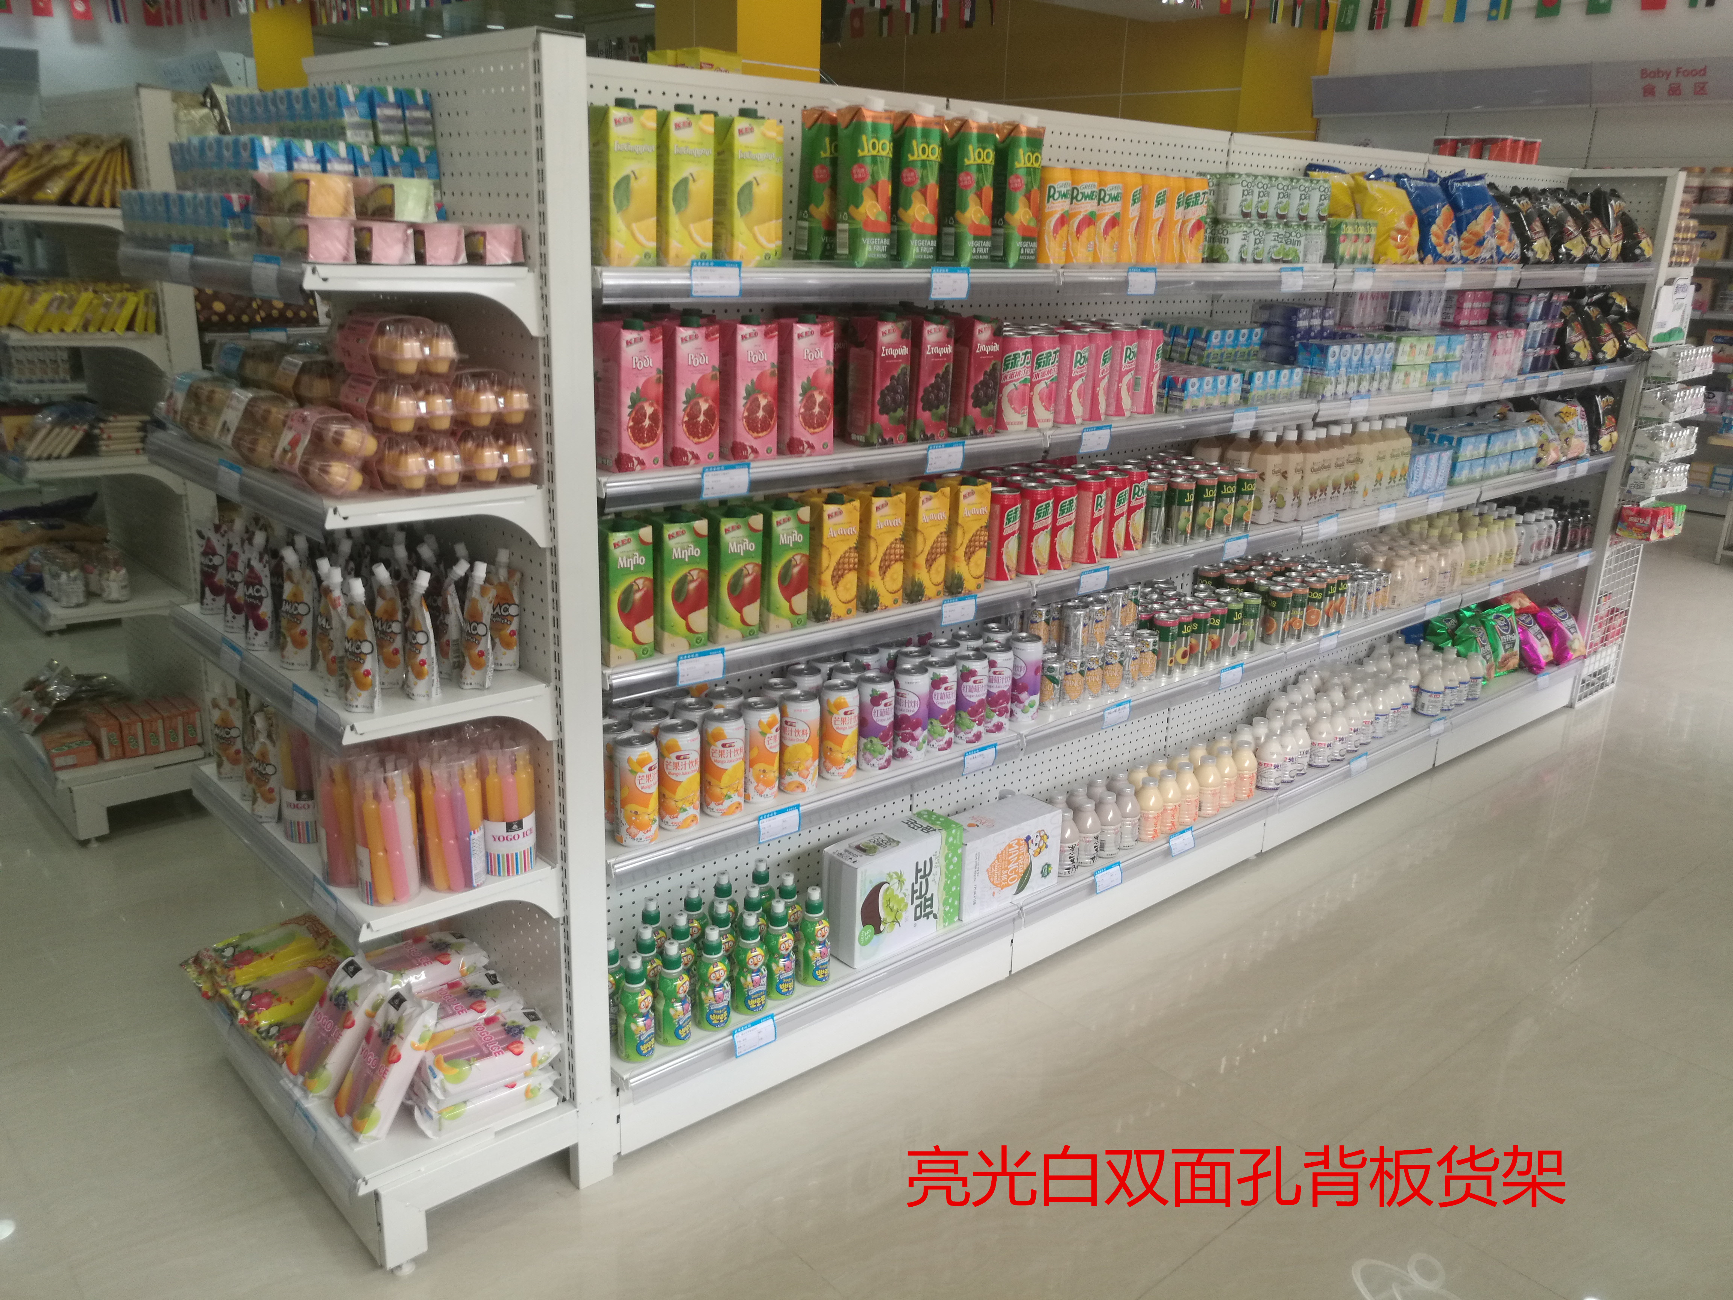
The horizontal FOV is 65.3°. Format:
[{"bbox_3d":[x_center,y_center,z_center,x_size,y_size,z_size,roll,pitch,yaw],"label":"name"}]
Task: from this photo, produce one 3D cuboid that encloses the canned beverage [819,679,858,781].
[{"bbox_3d":[-0.046,0.139,2.334,0.066,0.168,0.066,2,18,-1],"label":"canned beverage"}]

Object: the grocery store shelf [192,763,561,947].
[{"bbox_3d":[-0.807,0.300,2.172,0.308,0.087,0.729,-13,23,-40],"label":"grocery store shelf"}]

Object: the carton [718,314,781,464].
[{"bbox_3d":[-0.185,-0.397,2.035,0.074,0.210,0.069,-12,22,-38],"label":"carton"}]

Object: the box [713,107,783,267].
[{"bbox_3d":[-0.183,-0.672,1.974,0.072,0.214,0.073,-12,22,-37],"label":"box"}]

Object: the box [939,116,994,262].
[{"bbox_3d":[0.157,-0.765,2.252,0.077,0.248,0.075,-13,23,-39],"label":"box"}]

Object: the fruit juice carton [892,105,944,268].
[{"bbox_3d":[0.066,-0.744,2.172,0.077,0.248,0.075,-13,23,-39],"label":"fruit juice carton"}]

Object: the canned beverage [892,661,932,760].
[{"bbox_3d":[0.079,0.114,2.472,0.066,0.168,0.066,2,18,-1],"label":"canned beverage"}]

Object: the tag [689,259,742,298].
[{"bbox_3d":[-0.208,-0.516,1.882,0.086,0.048,0.006,-13,23,-39],"label":"tag"}]

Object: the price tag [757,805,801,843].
[{"bbox_3d":[-0.142,0.288,2.239,0.086,0.047,0.005,-13,23,-40],"label":"price tag"}]

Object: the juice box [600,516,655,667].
[{"bbox_3d":[-0.366,-0.092,1.987,0.075,0.212,0.075,-15,25,-42],"label":"juice box"}]

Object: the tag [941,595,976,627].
[{"bbox_3d":[0.164,-0.068,2.371,0.083,0.046,0.005,-13,24,-40],"label":"tag"}]

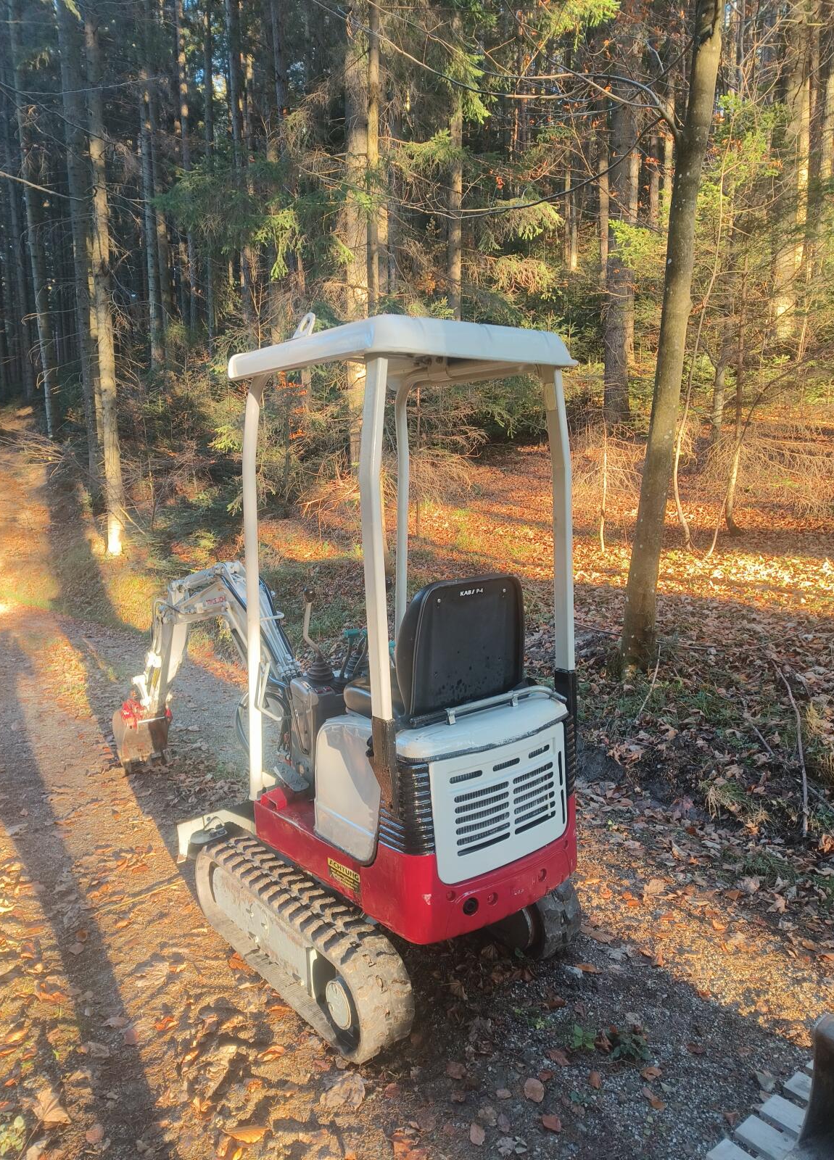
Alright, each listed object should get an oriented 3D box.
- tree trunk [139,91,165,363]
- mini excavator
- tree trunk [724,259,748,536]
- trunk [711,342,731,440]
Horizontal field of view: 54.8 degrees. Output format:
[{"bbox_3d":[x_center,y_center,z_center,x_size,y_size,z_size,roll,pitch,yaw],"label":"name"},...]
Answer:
[{"bbox_3d":[-6.283,-8.326,19.077,0.300,6.397,0.300,-3,8,-17],"label":"tree trunk"},{"bbox_3d":[-0.625,0.171,3.466,0.915,2.130,2.910,-7,10,-37],"label":"mini excavator"},{"bbox_3d":[3.544,-1.971,8.839,0.140,2.982,0.140,3,9,21],"label":"tree trunk"},{"bbox_3d":[5.011,-3.122,13.297,0.170,1.684,0.170,7,10,19],"label":"trunk"}]

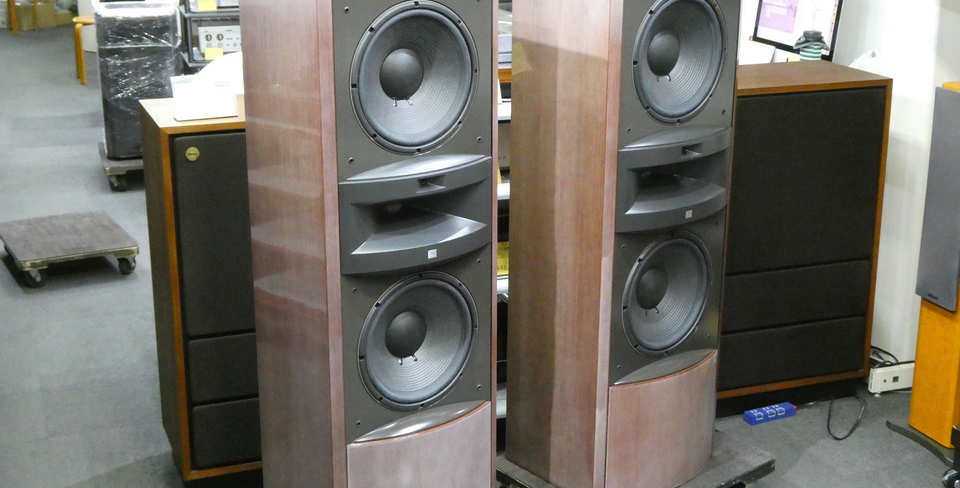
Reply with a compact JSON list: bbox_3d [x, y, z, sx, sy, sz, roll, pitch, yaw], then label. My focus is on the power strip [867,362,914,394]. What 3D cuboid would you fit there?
[{"bbox_3d":[1.319,0.412,4.077,0.242,0.076,0.045,-6,18,-19],"label":"power strip"}]

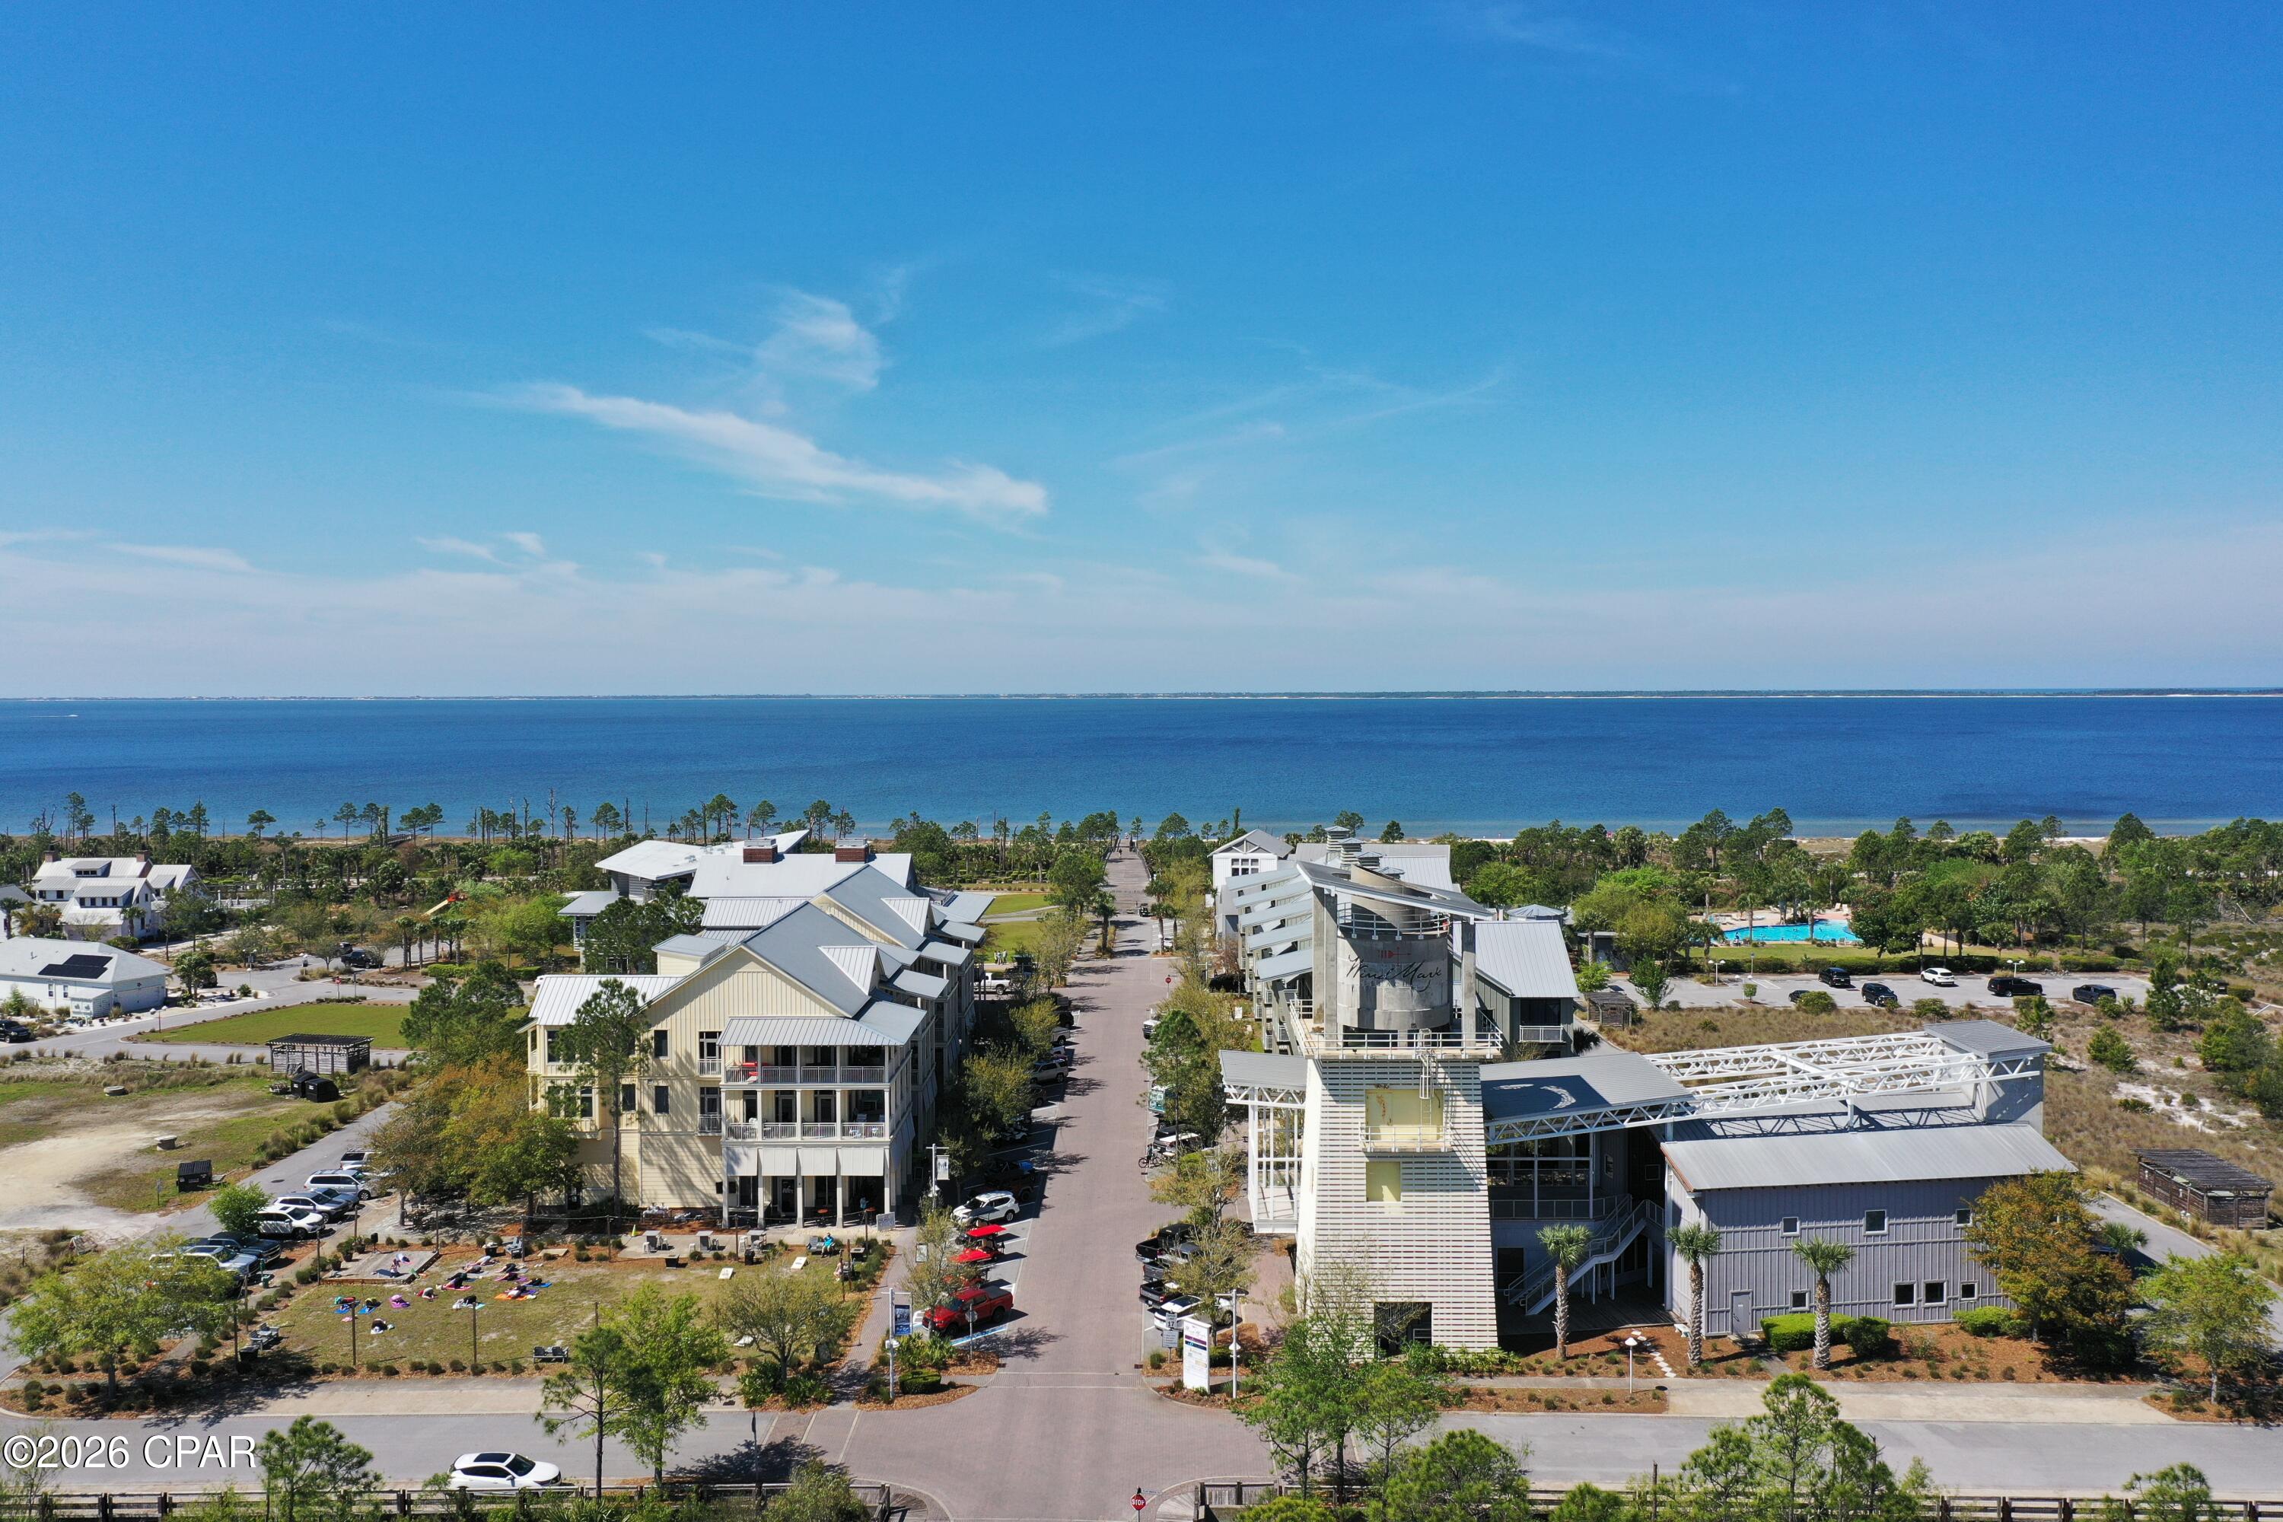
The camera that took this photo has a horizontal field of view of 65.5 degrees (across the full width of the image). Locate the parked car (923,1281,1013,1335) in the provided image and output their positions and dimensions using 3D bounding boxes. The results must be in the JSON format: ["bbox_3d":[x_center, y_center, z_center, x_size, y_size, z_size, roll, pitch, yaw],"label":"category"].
[{"bbox_3d":[-9.800,31.110,100.829,5.400,1.820,1.900,-2,3,-41],"label":"parked car"}]

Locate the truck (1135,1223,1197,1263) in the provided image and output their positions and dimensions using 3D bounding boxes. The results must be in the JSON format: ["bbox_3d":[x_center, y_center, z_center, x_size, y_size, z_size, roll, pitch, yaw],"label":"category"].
[{"bbox_3d":[2.418,30.547,112.218,5.800,1.920,2.000,-2,3,-42],"label":"truck"}]

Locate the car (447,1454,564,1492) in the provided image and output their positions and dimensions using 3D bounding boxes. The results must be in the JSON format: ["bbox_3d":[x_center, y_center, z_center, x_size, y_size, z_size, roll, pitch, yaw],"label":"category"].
[{"bbox_3d":[-27.200,30.590,75.990,4.600,1.660,1.870,0,2,1],"label":"car"}]

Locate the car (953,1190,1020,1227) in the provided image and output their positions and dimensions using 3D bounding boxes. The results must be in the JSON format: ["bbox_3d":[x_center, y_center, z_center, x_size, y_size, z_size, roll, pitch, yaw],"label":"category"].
[{"bbox_3d":[-9.990,28.940,114.310,4.600,1.690,1.860,-2,3,-41],"label":"car"}]

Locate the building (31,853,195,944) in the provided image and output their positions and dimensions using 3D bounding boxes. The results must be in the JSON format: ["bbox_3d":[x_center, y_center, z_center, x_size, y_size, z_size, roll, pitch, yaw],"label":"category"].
[{"bbox_3d":[-150.528,19.353,257.783,18.500,10.800,21.500,0,2,1],"label":"building"}]

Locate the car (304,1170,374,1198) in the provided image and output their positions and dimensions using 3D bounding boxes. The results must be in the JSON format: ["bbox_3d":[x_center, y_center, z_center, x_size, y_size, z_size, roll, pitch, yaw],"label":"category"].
[{"bbox_3d":[-56.934,30.297,127.209,5.150,1.750,1.970,0,2,1],"label":"car"}]

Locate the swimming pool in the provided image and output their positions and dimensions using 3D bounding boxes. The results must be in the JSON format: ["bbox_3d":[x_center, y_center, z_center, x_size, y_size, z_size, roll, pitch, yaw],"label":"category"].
[{"bbox_3d":[94.616,25.563,259.753,23.000,1.200,20.000,0,2,5],"label":"swimming pool"}]

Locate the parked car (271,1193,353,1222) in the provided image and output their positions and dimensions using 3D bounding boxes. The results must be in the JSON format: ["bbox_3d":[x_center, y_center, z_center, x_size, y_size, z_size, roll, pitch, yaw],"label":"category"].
[{"bbox_3d":[-56.863,30.542,121.715,4.750,1.700,1.870,0,2,4],"label":"parked car"}]

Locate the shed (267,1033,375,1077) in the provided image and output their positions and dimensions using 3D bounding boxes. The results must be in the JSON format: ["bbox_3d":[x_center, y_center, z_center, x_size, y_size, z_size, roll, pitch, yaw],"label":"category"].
[{"bbox_3d":[-74.800,26.850,162.000,8.300,2.750,4.100,0,2,10],"label":"shed"}]

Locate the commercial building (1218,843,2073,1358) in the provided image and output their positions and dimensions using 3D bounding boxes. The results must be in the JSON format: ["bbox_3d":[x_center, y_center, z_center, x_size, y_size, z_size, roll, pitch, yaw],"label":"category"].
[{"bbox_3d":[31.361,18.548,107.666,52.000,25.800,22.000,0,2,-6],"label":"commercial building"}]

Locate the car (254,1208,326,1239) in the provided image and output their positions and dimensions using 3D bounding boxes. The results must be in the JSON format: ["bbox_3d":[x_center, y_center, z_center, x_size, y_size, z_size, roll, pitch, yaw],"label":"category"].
[{"bbox_3d":[-54.300,29.230,112.540,4.700,1.720,1.900,0,2,2],"label":"car"}]

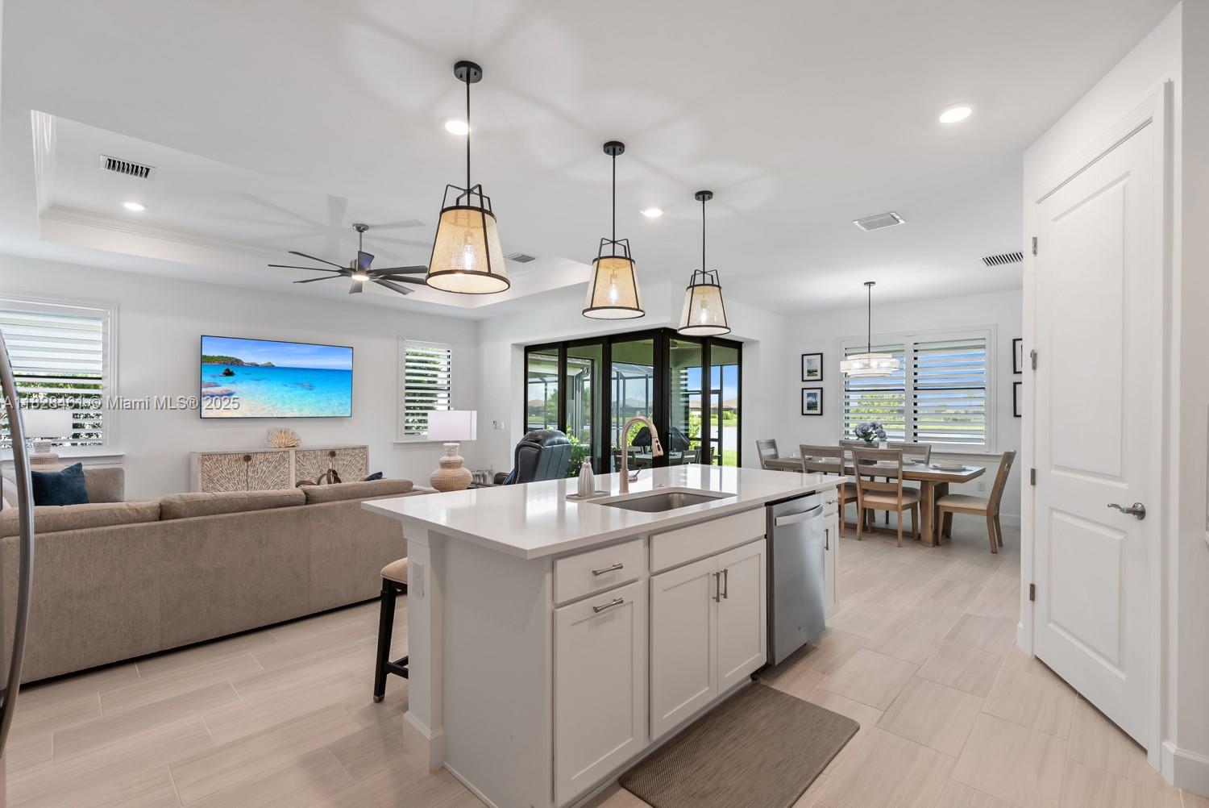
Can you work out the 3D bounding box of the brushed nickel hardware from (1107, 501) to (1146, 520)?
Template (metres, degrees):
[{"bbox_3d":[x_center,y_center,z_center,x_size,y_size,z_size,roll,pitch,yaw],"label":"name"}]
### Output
[{"bbox_3d":[2.069,0.419,2.137,0.064,0.070,0.140,0,-1,16],"label":"brushed nickel hardware"}]

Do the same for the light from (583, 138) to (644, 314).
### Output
[{"bbox_3d":[0.054,-0.952,2.934,0.345,0.918,0.345,0,-1,0],"label":"light"}]

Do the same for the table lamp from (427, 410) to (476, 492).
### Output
[{"bbox_3d":[-1.339,0.427,4.720,0.420,0.740,0.420,0,-1,45],"label":"table lamp"}]

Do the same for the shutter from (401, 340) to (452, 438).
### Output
[{"bbox_3d":[-2.711,-0.208,8.225,0.070,1.470,0.870,0,-1,44],"label":"shutter"}]

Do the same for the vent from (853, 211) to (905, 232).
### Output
[{"bbox_3d":[2.140,-1.405,4.179,0.300,0.025,0.305,0,-1,45],"label":"vent"}]

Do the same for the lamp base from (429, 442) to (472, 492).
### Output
[{"bbox_3d":[-1.343,0.566,4.720,0.370,0.460,0.370,0,-1,45],"label":"lamp base"}]

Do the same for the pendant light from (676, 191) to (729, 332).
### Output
[{"bbox_3d":[0.675,-0.952,3.651,0.360,0.942,0.360,0,-1,0],"label":"pendant light"}]

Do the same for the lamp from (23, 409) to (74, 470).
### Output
[{"bbox_3d":[-5.322,0.428,5.100,0.420,0.740,0.420,0,-1,45],"label":"lamp"}]

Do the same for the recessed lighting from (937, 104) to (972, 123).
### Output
[{"bbox_3d":[1.732,-1.424,2.654,0.168,0.020,0.168,0,-1,45],"label":"recessed lighting"}]

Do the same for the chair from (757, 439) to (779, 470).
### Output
[{"bbox_3d":[2.225,0.909,6.472,0.600,0.950,0.470,0,-1,44],"label":"chair"}]

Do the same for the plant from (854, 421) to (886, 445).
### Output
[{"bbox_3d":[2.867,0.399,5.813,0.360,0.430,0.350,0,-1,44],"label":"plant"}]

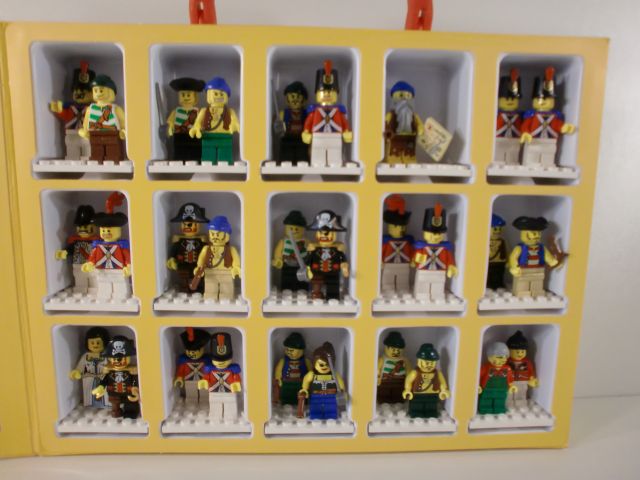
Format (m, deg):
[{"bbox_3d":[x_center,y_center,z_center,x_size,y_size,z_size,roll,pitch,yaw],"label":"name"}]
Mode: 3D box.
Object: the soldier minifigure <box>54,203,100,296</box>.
[{"bbox_3d":[-0.125,0.005,0.262,0.025,0.046,0.018,0,10,-2],"label":"soldier minifigure"}]

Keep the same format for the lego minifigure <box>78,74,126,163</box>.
[{"bbox_3d":[-0.106,-0.059,0.236,0.025,0.043,0.017,0,10,-2],"label":"lego minifigure"}]

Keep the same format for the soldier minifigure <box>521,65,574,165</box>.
[{"bbox_3d":[0.117,-0.061,0.245,0.031,0.053,0.015,0,9,-2],"label":"soldier minifigure"}]

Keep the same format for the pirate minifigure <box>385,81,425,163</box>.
[{"bbox_3d":[0.044,-0.060,0.251,0.021,0.045,0.014,0,9,-2],"label":"pirate minifigure"}]

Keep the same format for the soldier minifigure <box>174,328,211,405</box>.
[{"bbox_3d":[-0.072,0.074,0.283,0.025,0.047,0.013,0,10,-2],"label":"soldier minifigure"}]

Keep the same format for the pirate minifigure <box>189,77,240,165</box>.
[{"bbox_3d":[-0.051,-0.059,0.239,0.025,0.043,0.017,0,10,-2],"label":"pirate minifigure"}]

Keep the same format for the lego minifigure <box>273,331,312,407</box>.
[{"bbox_3d":[-0.016,0.076,0.285,0.025,0.045,0.013,0,10,-2],"label":"lego minifigure"}]

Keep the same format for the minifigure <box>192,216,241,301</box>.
[{"bbox_3d":[-0.054,0.010,0.250,0.025,0.044,0.015,0,9,-2],"label":"minifigure"}]

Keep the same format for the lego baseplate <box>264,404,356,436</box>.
[{"bbox_3d":[-0.006,0.099,0.274,0.048,0.005,0.032,0,10,-2],"label":"lego baseplate"}]

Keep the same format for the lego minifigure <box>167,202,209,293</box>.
[{"bbox_3d":[-0.072,0.004,0.265,0.026,0.049,0.015,0,10,-2],"label":"lego minifigure"}]

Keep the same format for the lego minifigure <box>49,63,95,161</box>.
[{"bbox_3d":[-0.123,-0.066,0.248,0.025,0.052,0.021,0,10,-2],"label":"lego minifigure"}]

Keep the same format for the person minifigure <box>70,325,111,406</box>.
[{"bbox_3d":[-0.128,0.072,0.274,0.027,0.046,0.017,0,10,-2],"label":"person minifigure"}]

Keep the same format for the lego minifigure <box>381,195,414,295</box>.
[{"bbox_3d":[0.043,0.002,0.274,0.024,0.056,0.013,0,10,-2],"label":"lego minifigure"}]

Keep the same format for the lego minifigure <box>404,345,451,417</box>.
[{"bbox_3d":[0.058,0.078,0.268,0.025,0.042,0.016,0,10,-2],"label":"lego minifigure"}]

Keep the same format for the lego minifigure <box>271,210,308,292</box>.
[{"bbox_3d":[-0.015,0.007,0.268,0.022,0.046,0.014,0,9,-2],"label":"lego minifigure"}]

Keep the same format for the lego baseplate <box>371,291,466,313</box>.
[{"bbox_3d":[0.052,0.032,0.269,0.048,0.005,0.032,0,10,-2],"label":"lego baseplate"}]

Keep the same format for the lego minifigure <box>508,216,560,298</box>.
[{"bbox_3d":[0.115,0.009,0.257,0.030,0.045,0.016,0,9,-2],"label":"lego minifigure"}]

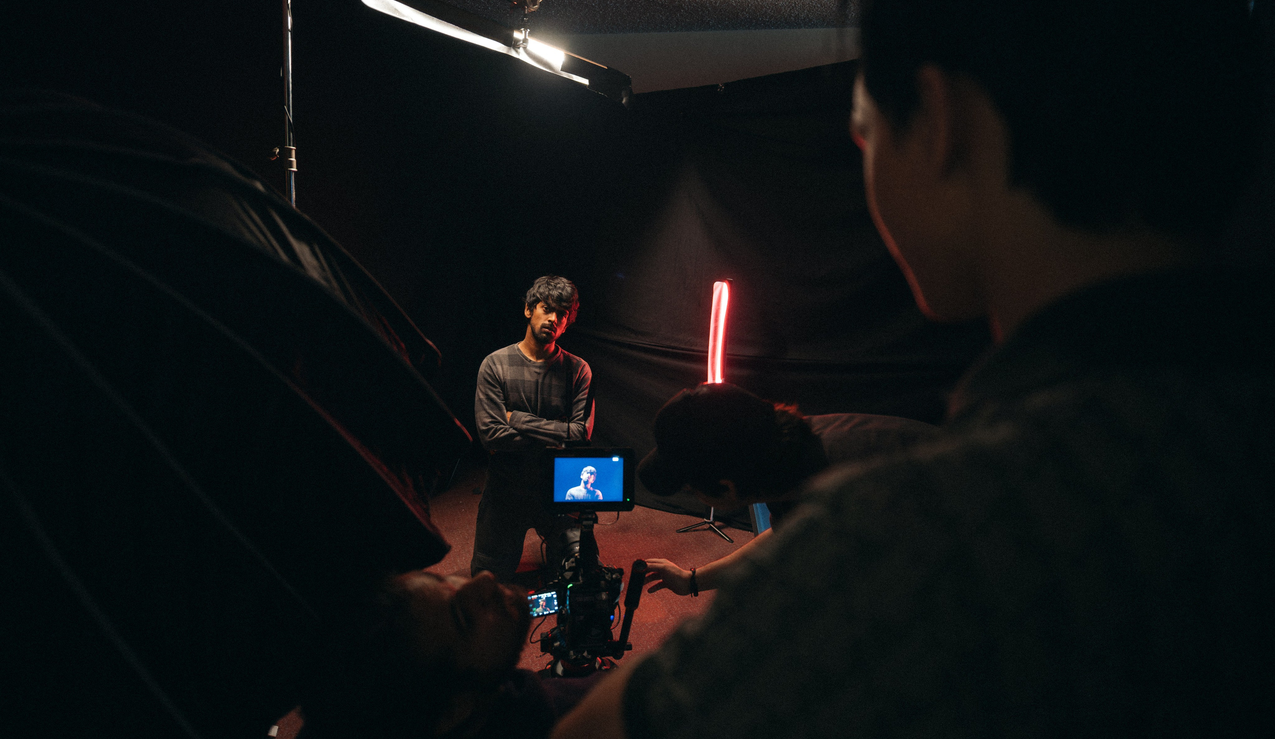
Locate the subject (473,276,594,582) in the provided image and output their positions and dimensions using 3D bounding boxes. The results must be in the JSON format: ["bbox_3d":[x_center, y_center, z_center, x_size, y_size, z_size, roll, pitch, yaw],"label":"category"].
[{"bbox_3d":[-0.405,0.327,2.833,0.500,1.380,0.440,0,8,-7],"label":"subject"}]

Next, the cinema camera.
[{"bbox_3d":[-0.101,0.378,1.420,0.215,0.380,0.280,0,19,-12],"label":"cinema camera"}]

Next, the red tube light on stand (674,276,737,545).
[{"bbox_3d":[0.394,0.205,3.582,0.300,1.300,0.300,6,9,30],"label":"red tube light on stand"}]

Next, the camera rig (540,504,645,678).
[{"bbox_3d":[-0.092,0.441,1.410,0.190,0.265,0.270,0,19,-12],"label":"camera rig"}]

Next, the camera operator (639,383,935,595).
[{"bbox_3d":[0.414,0.496,1.261,0.850,1.000,0.550,4,8,17],"label":"camera operator"}]

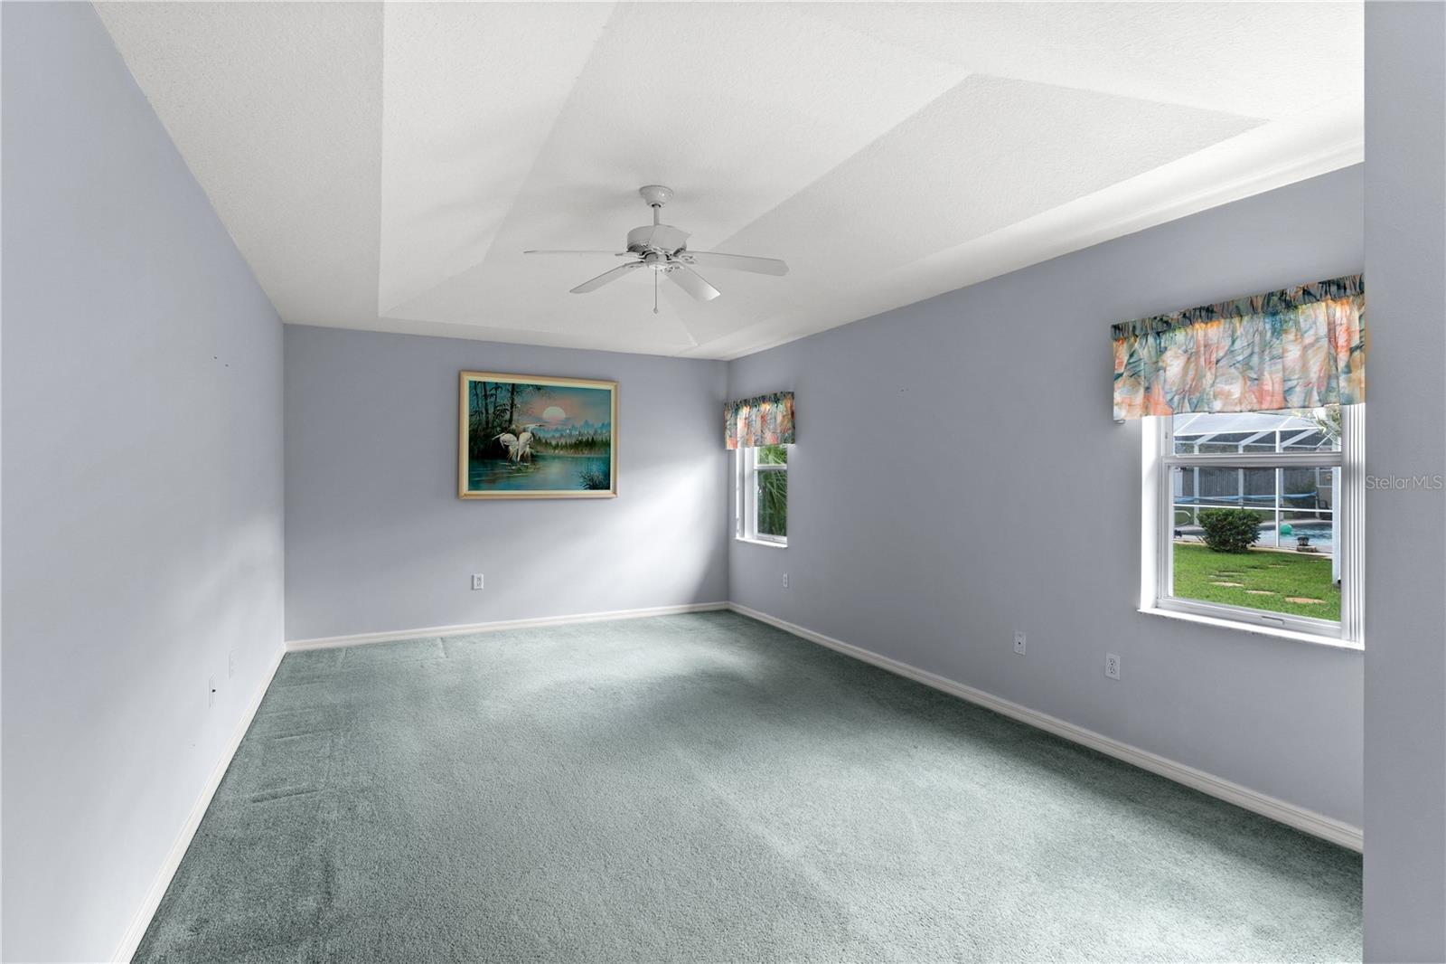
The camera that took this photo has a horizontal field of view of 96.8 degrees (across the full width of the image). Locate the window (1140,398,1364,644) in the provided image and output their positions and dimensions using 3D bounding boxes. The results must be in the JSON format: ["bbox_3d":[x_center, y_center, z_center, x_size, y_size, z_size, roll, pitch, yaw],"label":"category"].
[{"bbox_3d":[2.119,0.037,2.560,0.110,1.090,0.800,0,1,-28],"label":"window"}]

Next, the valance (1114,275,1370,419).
[{"bbox_3d":[2.043,-0.490,2.484,0.090,0.445,1.010,0,1,-28],"label":"valance"}]

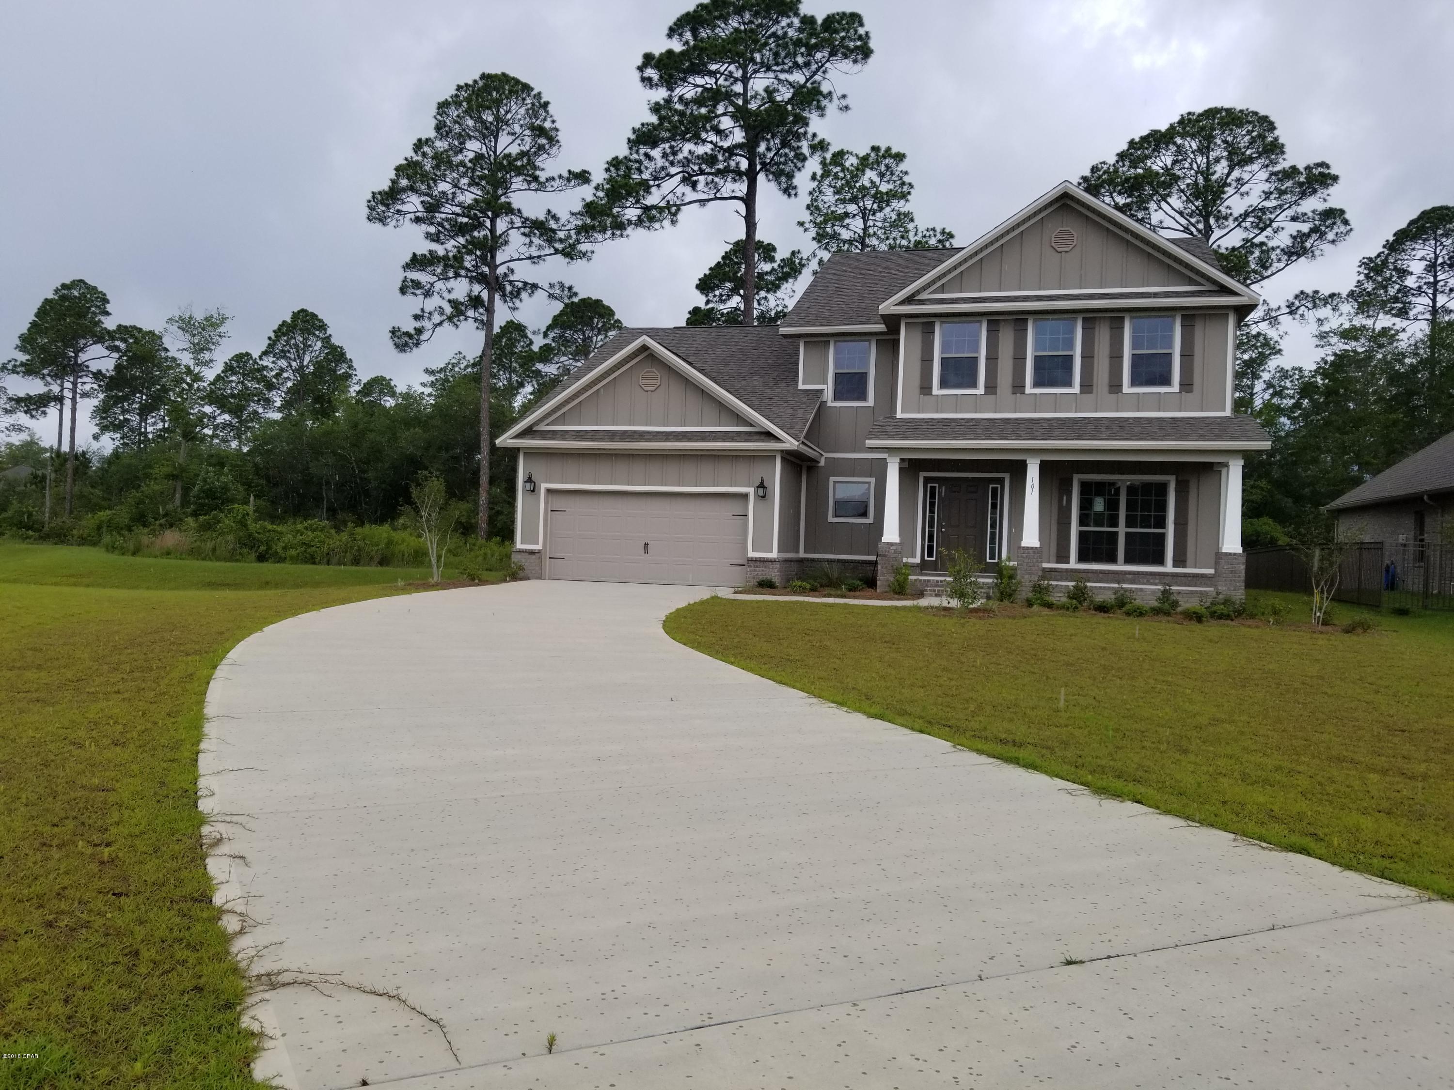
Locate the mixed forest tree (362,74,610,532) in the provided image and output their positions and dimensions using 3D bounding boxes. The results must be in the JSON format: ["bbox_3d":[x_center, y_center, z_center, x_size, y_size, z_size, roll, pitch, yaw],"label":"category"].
[{"bbox_3d":[-9.460,-8.968,43.000,9.300,19.400,8.800,2,-1,15],"label":"mixed forest tree"}]

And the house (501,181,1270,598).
[{"bbox_3d":[4.558,-3.805,30.746,16.850,10.020,14.800,2,-1,15],"label":"house"}]

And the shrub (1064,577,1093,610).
[{"bbox_3d":[6.889,0.959,21.433,0.557,0.646,0.557,2,-1,15],"label":"shrub"}]

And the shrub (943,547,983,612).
[{"bbox_3d":[4.613,0.662,21.220,0.772,1.214,0.772,2,-1,15],"label":"shrub"}]

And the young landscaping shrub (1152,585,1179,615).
[{"bbox_3d":[8.438,1.049,21.017,0.546,0.590,0.546,2,-1,15],"label":"young landscaping shrub"}]

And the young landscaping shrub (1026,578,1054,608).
[{"bbox_3d":[6.206,0.956,21.616,0.562,0.585,0.562,2,-1,15],"label":"young landscaping shrub"}]

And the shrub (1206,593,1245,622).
[{"bbox_3d":[9.301,1.165,20.370,0.742,0.487,0.742,2,-1,15],"label":"shrub"}]

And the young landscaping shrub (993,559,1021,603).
[{"bbox_3d":[5.699,0.718,22.274,0.579,0.904,0.579,2,-1,15],"label":"young landscaping shrub"}]

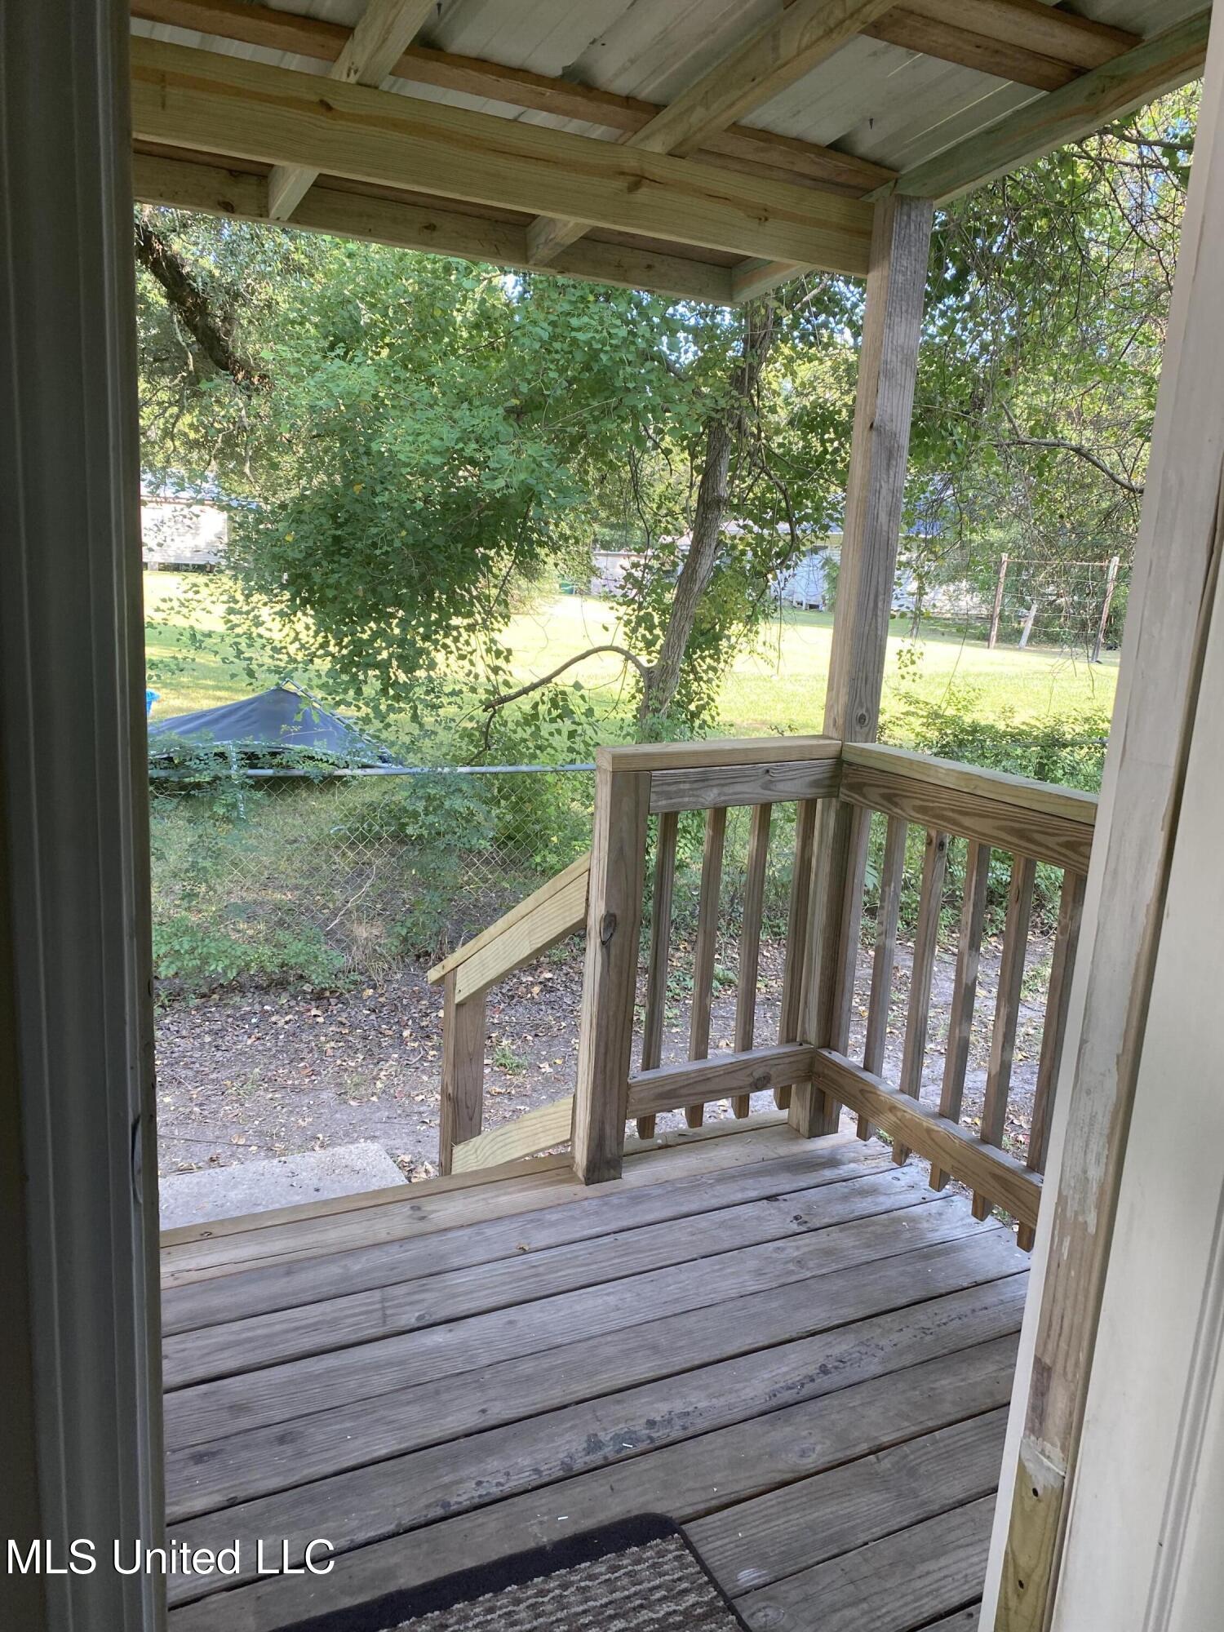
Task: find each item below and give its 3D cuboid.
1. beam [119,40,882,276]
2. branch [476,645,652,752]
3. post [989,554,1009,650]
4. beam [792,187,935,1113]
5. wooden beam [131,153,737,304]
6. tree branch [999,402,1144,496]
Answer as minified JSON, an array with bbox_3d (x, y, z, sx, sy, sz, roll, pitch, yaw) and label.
[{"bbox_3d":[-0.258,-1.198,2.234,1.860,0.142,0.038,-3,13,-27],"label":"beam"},{"bbox_3d":[-0.258,-0.654,6.800,0.930,0.550,0.400,3,12,-2],"label":"branch"},{"bbox_3d":[8.208,-4.570,26.000,0.110,2.050,0.110,7,12,16],"label":"post"},{"bbox_3d":[0.558,-0.262,2.830,0.088,2.130,0.088,-3,13,-27],"label":"beam"},{"bbox_3d":[-0.477,-1.324,2.752,1.820,0.088,0.038,-3,13,-27],"label":"wooden beam"},{"bbox_3d":[2.828,-2.243,7.500,0.950,0.500,0.400,7,13,19],"label":"tree branch"}]

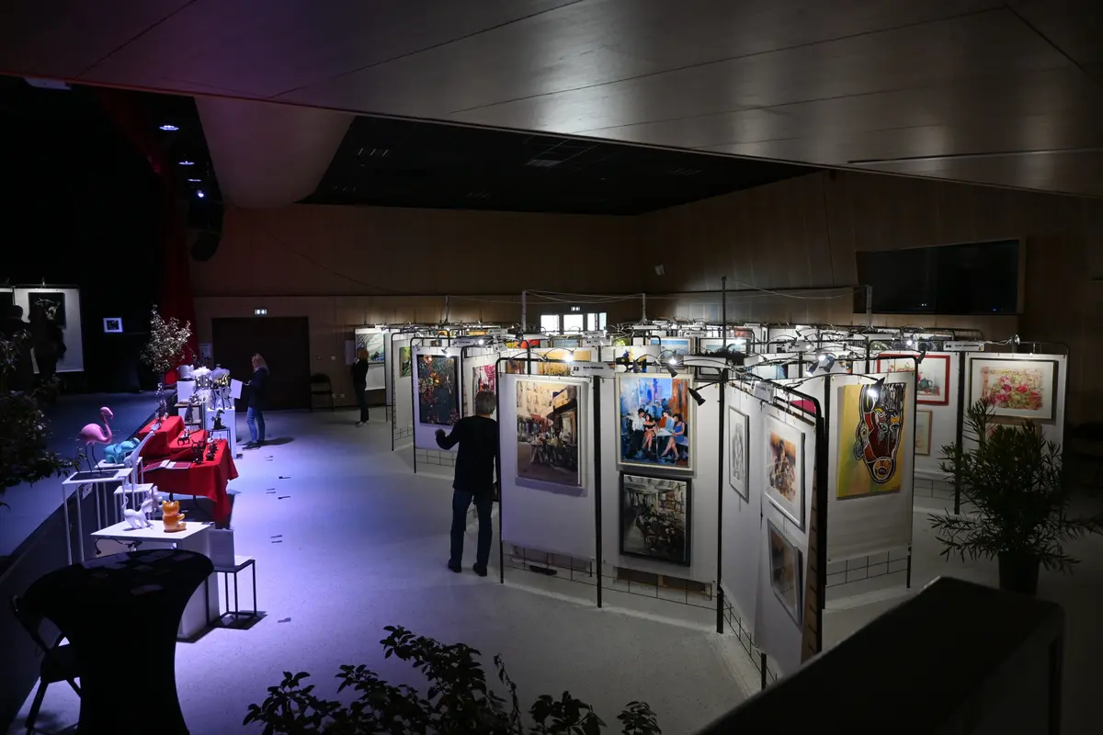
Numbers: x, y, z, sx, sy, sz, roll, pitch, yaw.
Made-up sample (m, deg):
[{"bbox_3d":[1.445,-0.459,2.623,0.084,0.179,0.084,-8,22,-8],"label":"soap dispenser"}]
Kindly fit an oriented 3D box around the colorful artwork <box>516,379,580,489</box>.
[{"bbox_3d":[-0.020,0.535,6.108,0.636,0.849,0.040,2,6,31],"label":"colorful artwork"}]

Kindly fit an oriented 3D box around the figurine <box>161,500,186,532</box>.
[{"bbox_3d":[-2.894,1.136,5.628,0.140,0.230,0.170,2,5,28],"label":"figurine"}]

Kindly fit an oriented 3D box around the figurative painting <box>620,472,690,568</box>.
[{"bbox_3d":[0.800,1.160,5.665,0.584,0.671,0.040,2,6,31],"label":"figurative painting"}]

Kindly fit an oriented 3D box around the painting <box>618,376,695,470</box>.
[{"bbox_3d":[0.788,0.409,5.606,0.627,0.710,0.040,2,6,31],"label":"painting"}]

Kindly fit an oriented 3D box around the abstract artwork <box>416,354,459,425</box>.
[{"bbox_3d":[-1.614,0.326,10.525,0.728,0.983,0.040,2,6,31],"label":"abstract artwork"}]

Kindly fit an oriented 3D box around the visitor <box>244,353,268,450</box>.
[{"bbox_3d":[-5.299,0.575,13.140,0.430,1.663,0.460,-2,5,-20],"label":"visitor"}]

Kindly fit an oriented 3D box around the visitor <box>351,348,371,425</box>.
[{"bbox_3d":[-4.007,0.391,15.505,0.420,1.618,0.460,-2,5,-18],"label":"visitor"}]

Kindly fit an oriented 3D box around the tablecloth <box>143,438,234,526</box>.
[{"bbox_3d":[-4.249,1.389,8.671,0.800,0.760,1.760,-2,5,-21],"label":"tablecloth"}]

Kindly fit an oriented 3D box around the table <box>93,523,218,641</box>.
[{"bbox_3d":[-3.080,1.625,5.731,0.785,0.757,0.420,0,5,9],"label":"table"}]

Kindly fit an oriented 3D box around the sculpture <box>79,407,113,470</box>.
[{"bbox_3d":[-3.819,0.609,6.157,0.275,0.553,0.120,-3,5,-25],"label":"sculpture"}]

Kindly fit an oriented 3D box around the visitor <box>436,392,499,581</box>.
[{"bbox_3d":[-0.776,1.051,6.805,0.600,1.686,0.420,-2,5,-17],"label":"visitor"}]

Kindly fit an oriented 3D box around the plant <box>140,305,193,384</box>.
[{"bbox_3d":[-7.228,-0.383,13.738,0.960,1.565,0.820,-3,5,-28],"label":"plant"}]

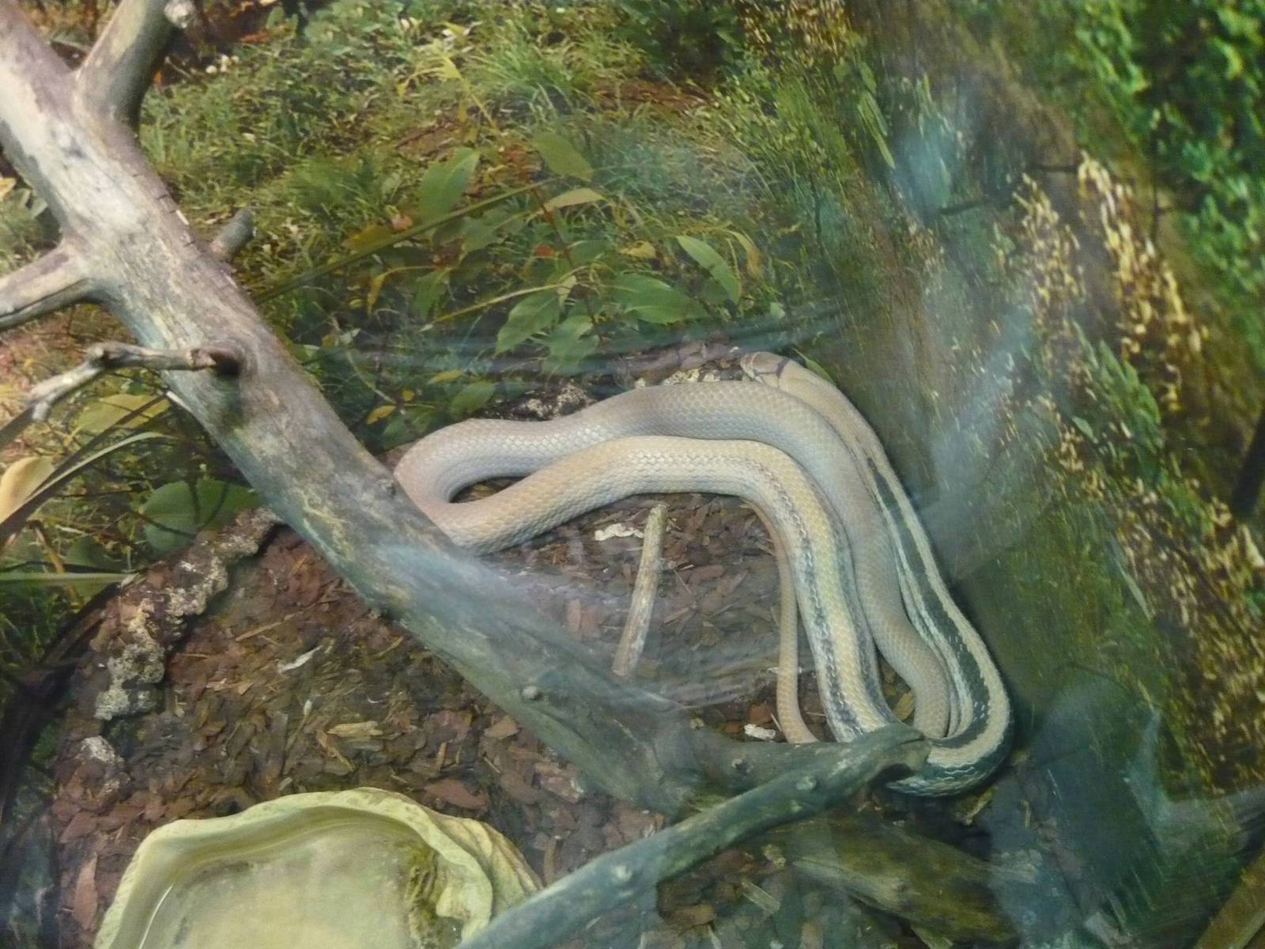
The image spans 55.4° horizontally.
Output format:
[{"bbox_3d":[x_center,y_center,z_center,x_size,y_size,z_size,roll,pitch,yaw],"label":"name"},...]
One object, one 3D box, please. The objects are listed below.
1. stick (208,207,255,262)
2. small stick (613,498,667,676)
[{"bbox_3d":[-0.290,-0.172,0.870,0.018,0.018,0.045,40,65,0],"label":"stick"},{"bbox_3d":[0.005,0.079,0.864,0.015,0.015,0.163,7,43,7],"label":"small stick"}]

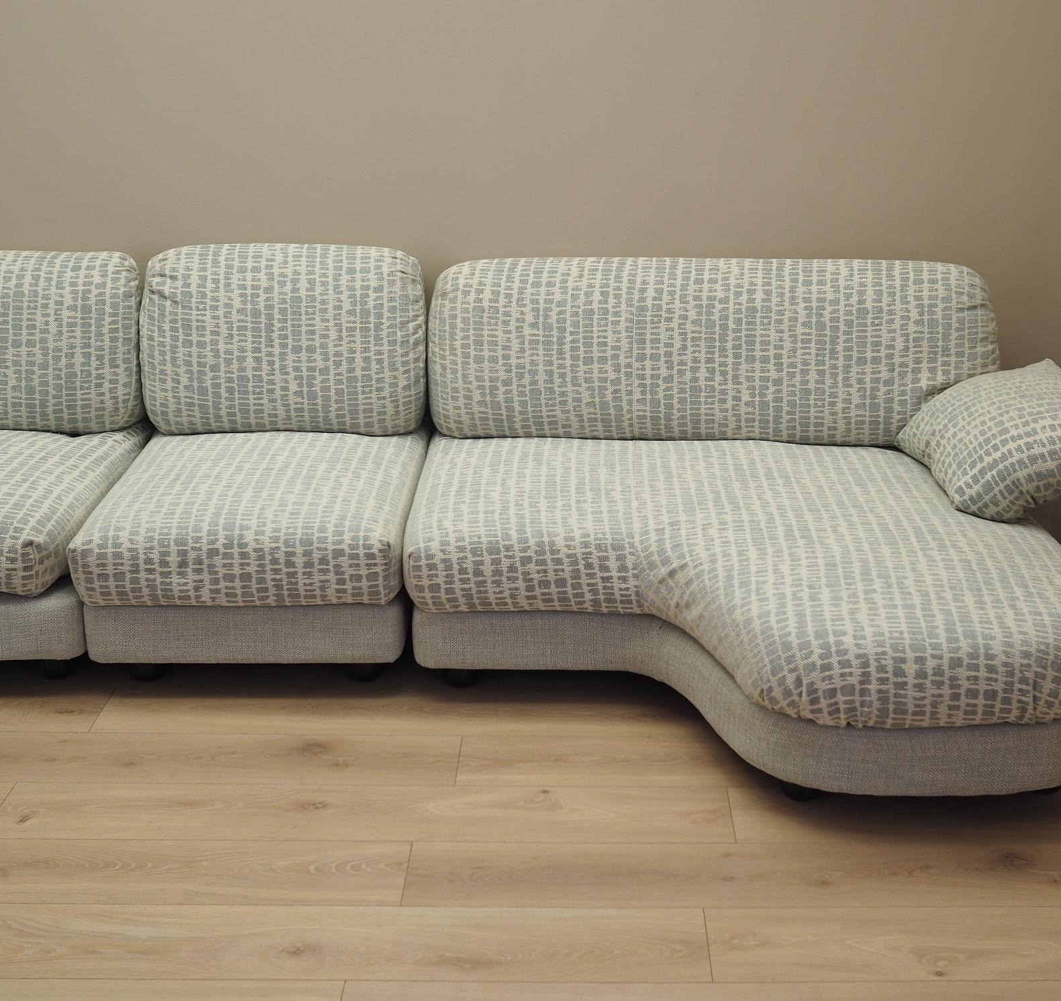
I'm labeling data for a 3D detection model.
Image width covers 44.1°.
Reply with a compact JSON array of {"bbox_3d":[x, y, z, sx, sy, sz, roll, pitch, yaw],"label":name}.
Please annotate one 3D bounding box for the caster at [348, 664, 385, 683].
[{"bbox_3d":[-0.362,0.357,2.908,0.076,0.069,0.076,0,23,0],"label":"caster"}]

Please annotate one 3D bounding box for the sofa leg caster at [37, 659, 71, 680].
[{"bbox_3d":[-1.055,0.354,2.911,0.076,0.069,0.076,0,23,0],"label":"sofa leg caster"}]

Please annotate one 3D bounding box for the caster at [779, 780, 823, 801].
[{"bbox_3d":[0.514,0.527,2.502,0.076,0.069,0.076,0,23,0],"label":"caster"}]

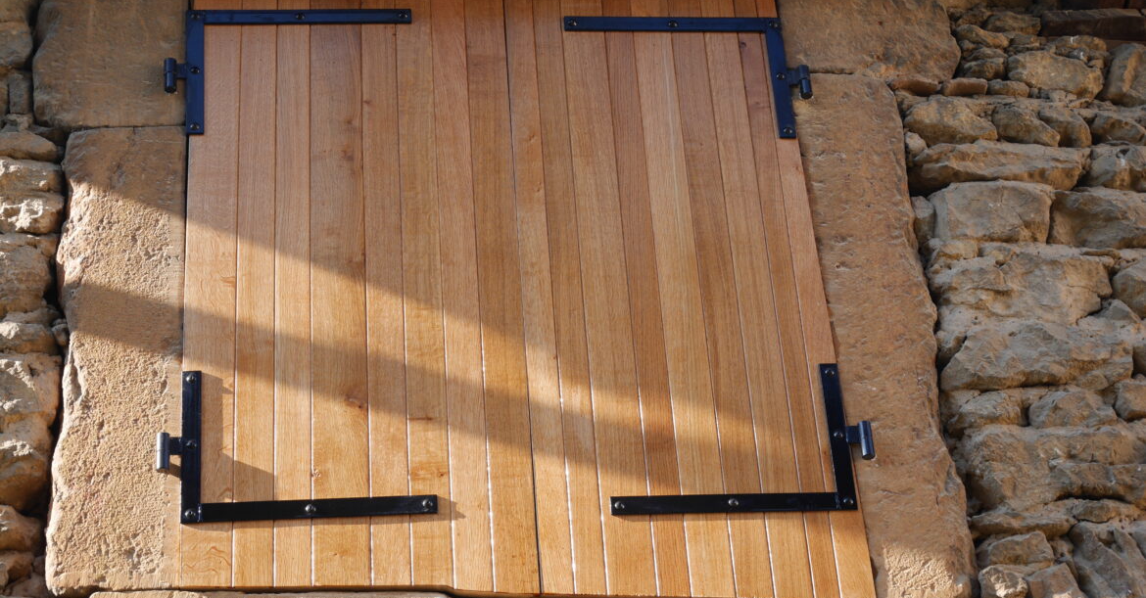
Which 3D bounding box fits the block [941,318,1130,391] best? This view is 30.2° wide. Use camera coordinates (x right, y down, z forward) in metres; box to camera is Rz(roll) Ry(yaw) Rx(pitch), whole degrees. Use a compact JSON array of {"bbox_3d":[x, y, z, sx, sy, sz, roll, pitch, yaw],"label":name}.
[{"bbox_3d":[0.877,0.142,4.102,0.373,0.154,0.140,0,-31,-7],"label":"block"}]

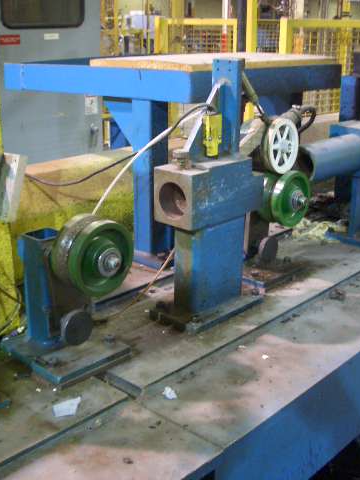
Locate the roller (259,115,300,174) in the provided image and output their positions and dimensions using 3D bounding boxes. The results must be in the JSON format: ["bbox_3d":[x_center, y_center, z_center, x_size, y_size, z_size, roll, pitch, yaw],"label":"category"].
[{"bbox_3d":[0.335,-0.315,2.180,0.040,0.187,0.187,15,23,39],"label":"roller"}]

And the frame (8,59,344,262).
[{"bbox_3d":[-0.022,-0.446,2.950,1.064,0.690,1.048,15,23,39],"label":"frame"}]

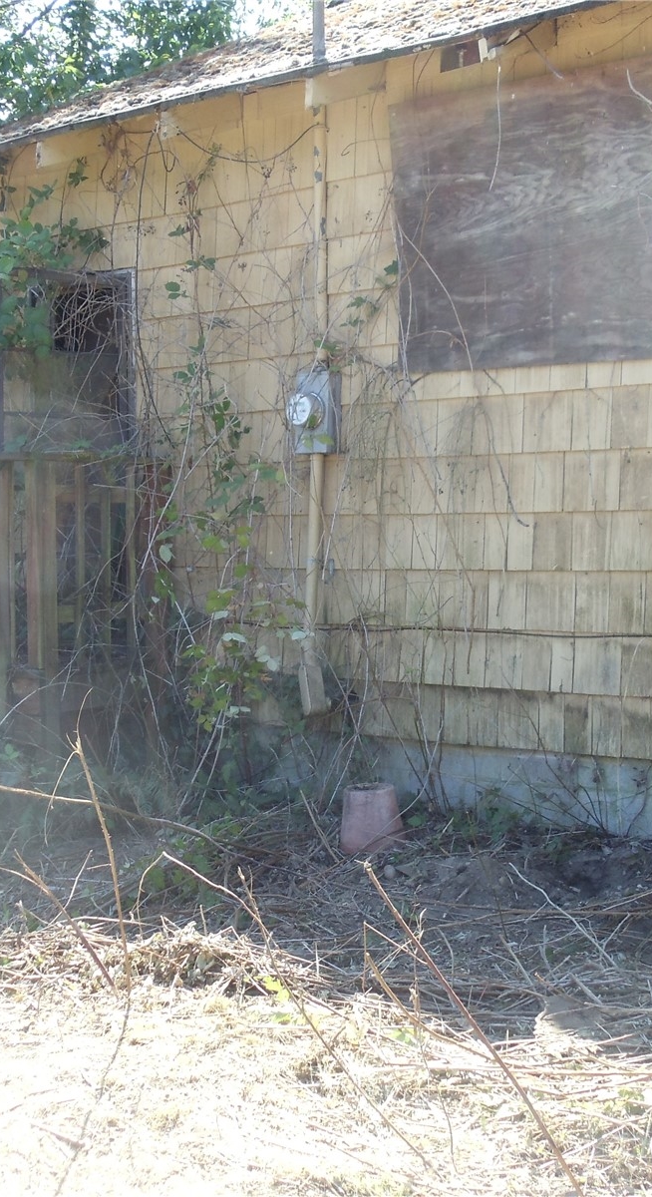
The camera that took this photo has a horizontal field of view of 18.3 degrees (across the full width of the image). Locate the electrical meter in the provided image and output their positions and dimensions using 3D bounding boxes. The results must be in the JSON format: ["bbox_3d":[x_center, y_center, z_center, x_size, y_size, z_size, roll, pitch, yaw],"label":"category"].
[{"bbox_3d":[-0.073,-0.919,9.875,0.215,0.430,0.200,1,2,44],"label":"electrical meter"}]

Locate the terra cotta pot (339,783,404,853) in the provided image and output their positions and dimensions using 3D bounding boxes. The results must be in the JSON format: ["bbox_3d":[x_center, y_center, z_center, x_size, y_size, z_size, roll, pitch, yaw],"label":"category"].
[{"bbox_3d":[0.196,0.965,8.899,0.276,0.263,0.276,-2,0,0],"label":"terra cotta pot"}]

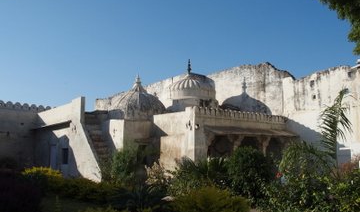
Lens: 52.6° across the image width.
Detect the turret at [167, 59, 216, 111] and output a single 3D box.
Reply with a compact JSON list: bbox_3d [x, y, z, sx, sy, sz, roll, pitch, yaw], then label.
[{"bbox_3d":[0.807,-1.323,23.500,3.000,3.350,3.000,0,-8,0],"label":"turret"}]

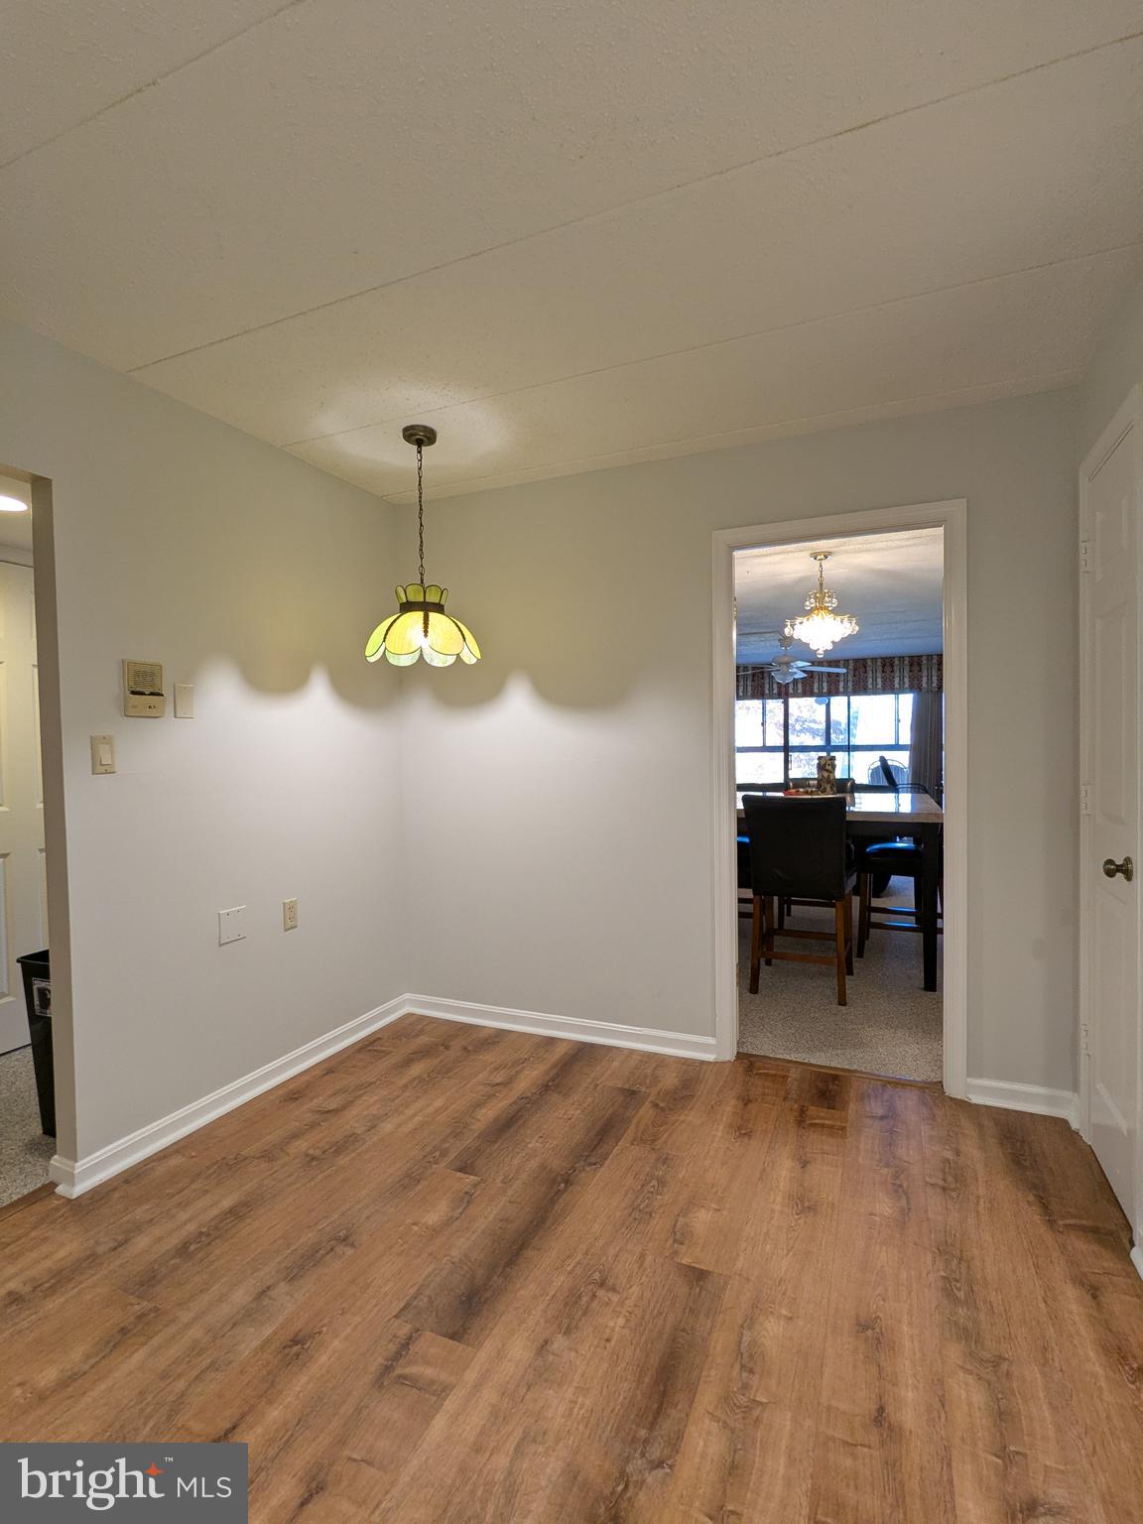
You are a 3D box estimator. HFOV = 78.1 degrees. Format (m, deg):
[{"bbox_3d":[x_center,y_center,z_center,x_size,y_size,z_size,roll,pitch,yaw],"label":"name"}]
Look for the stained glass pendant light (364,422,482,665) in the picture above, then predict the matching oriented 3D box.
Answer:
[{"bbox_3d":[-0.546,-0.774,2.574,0.413,0.864,0.413,-1,2,0],"label":"stained glass pendant light"}]

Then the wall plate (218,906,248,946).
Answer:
[{"bbox_3d":[-1.214,0.588,2.528,0.008,0.117,0.117,0,2,23],"label":"wall plate"}]

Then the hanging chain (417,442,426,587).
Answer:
[{"bbox_3d":[-0.548,-0.898,2.570,0.023,0.529,0.023,0,2,23],"label":"hanging chain"}]

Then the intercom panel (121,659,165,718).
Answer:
[{"bbox_3d":[-1.320,-0.224,2.181,0.028,0.173,0.125,0,2,23],"label":"intercom panel"}]

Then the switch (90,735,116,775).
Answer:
[{"bbox_3d":[-1.398,-0.022,2.103,0.011,0.113,0.069,0,2,23],"label":"switch"}]

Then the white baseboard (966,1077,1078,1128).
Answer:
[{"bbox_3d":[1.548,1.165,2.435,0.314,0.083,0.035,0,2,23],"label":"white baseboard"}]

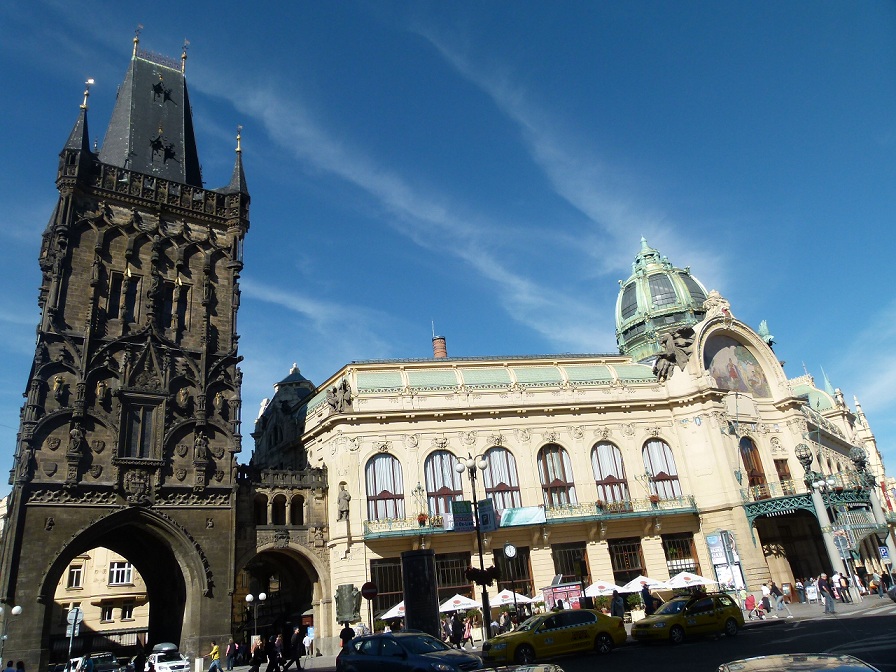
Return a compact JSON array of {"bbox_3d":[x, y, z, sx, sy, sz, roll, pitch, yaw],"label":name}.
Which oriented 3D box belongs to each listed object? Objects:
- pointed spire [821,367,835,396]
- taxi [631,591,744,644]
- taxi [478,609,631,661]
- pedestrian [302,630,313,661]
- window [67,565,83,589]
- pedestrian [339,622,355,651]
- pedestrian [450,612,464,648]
[{"bbox_3d":[44.391,5.388,75.792,1.250,4.000,1.250,-24,-29,36],"label":"pointed spire"},{"bbox_3d":[9.127,10.818,24.721,4.290,1.510,1.710,4,-25,-22],"label":"taxi"},{"bbox_3d":[3.404,9.649,20.903,4.840,1.480,1.820,2,-25,-20],"label":"taxi"},{"bbox_3d":[-9.883,21.803,45.598,0.500,1.650,0.400,-2,-23,-9],"label":"pedestrian"},{"bbox_3d":[-37.982,24.573,65.981,1.250,2.200,0.250,12,-29,-36],"label":"window"},{"bbox_3d":[-4.466,13.617,28.612,0.580,1.760,0.380,-4,-23,-5],"label":"pedestrian"},{"bbox_3d":[0.483,15.443,33.840,0.550,1.720,0.550,0,-24,-14],"label":"pedestrian"}]

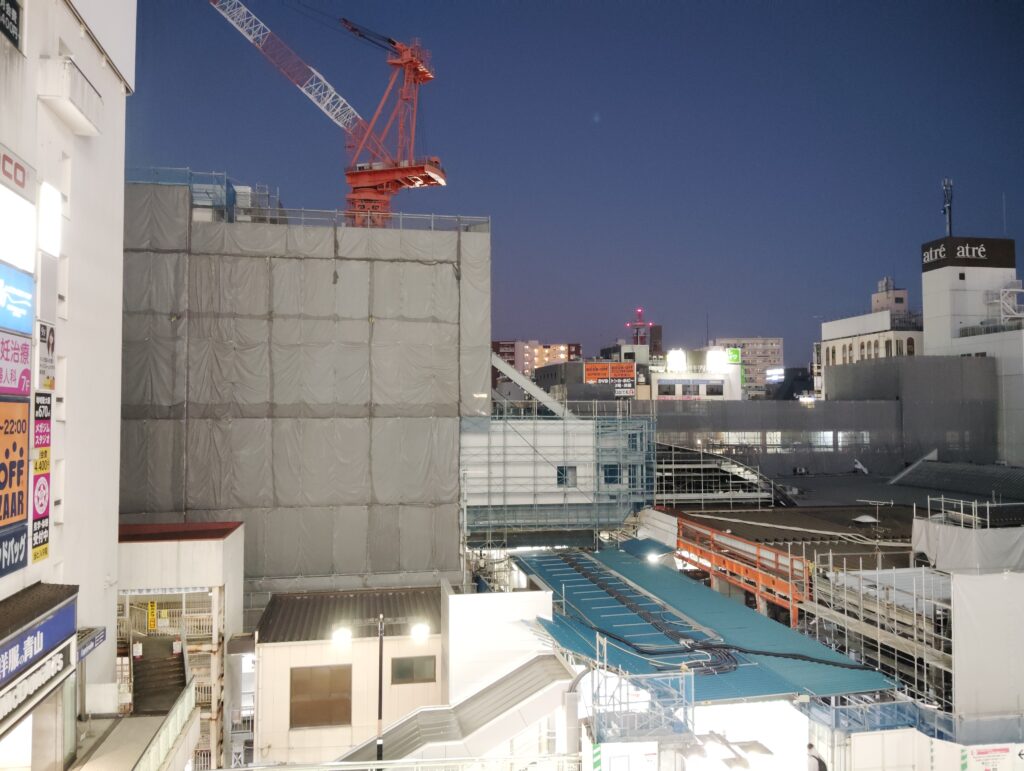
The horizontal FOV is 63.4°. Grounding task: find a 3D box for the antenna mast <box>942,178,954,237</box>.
[{"bbox_3d":[51.727,-20.916,98.300,1.150,7.100,1.150,0,-2,-10],"label":"antenna mast"}]

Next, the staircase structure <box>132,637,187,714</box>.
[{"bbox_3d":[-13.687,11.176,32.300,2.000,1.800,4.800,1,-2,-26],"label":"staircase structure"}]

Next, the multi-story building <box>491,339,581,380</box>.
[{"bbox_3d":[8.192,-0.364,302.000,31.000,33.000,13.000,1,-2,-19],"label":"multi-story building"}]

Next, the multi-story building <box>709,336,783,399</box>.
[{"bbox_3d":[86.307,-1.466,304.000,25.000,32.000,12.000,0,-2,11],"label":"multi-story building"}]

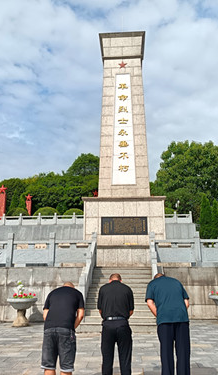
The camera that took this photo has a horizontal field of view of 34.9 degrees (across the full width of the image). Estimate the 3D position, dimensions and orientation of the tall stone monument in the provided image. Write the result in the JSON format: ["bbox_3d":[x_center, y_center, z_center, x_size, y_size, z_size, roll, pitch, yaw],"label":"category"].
[{"bbox_3d":[0.653,-2.250,19.411,3.950,13.250,3.900,-1,-14,3],"label":"tall stone monument"}]

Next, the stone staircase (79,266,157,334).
[{"bbox_3d":[0.295,3.581,11.580,2.250,1.850,3.500,-1,-14,3],"label":"stone staircase"}]

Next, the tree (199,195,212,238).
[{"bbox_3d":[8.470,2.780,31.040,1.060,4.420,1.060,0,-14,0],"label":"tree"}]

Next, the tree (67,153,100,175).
[{"bbox_3d":[-3.491,-1.779,59.473,8.000,7.500,8.000,-1,-14,3],"label":"tree"}]

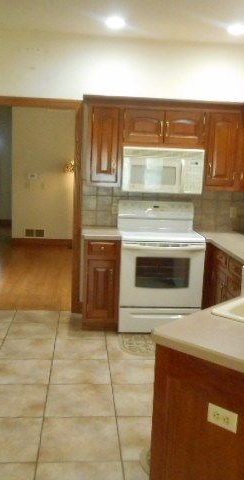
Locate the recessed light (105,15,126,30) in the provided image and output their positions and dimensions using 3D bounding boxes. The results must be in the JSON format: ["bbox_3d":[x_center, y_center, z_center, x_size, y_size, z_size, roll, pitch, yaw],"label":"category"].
[{"bbox_3d":[-0.053,-1.883,3.972,0.170,0.030,0.170,1,9,-5],"label":"recessed light"}]

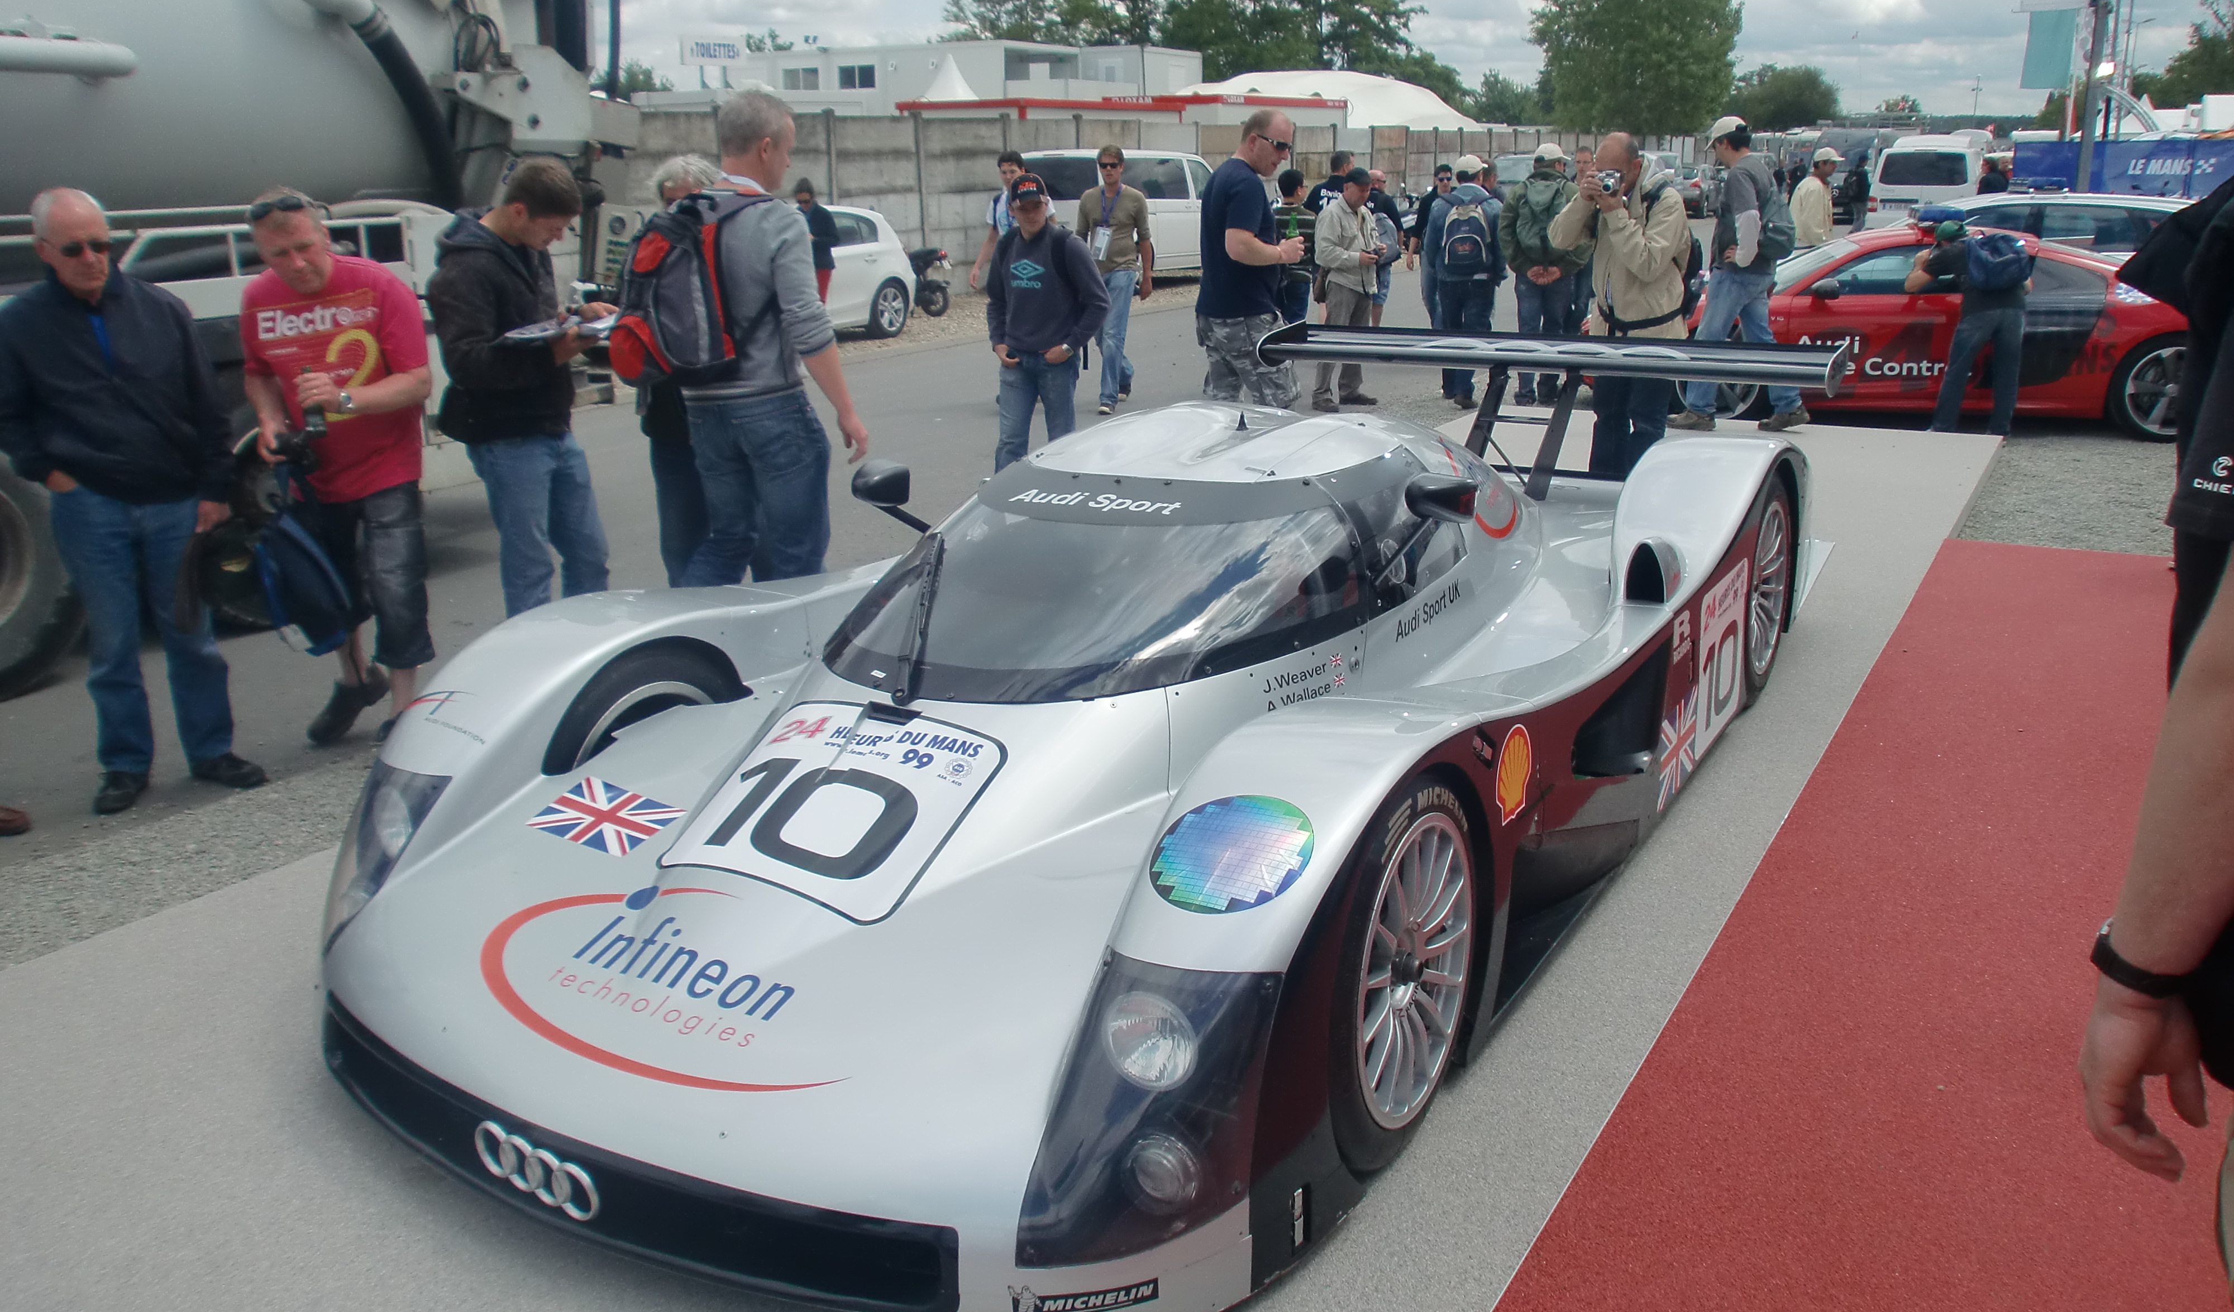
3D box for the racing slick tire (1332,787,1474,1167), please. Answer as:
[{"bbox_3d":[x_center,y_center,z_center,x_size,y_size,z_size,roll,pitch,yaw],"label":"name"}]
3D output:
[{"bbox_3d":[0.361,0.479,2.722,0.300,0.650,0.650,8,18,31],"label":"racing slick tire"}]

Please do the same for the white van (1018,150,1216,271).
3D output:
[{"bbox_3d":[0.262,-6.777,26.149,1.900,1.960,4.890,8,18,31],"label":"white van"}]

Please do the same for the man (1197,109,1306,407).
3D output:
[{"bbox_3d":[0.587,-1.389,7.168,0.430,1.803,0.510,3,16,16],"label":"man"}]

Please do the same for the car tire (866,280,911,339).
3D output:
[{"bbox_3d":[-2.638,-3.950,19.172,0.210,0.632,0.632,8,18,31],"label":"car tire"}]

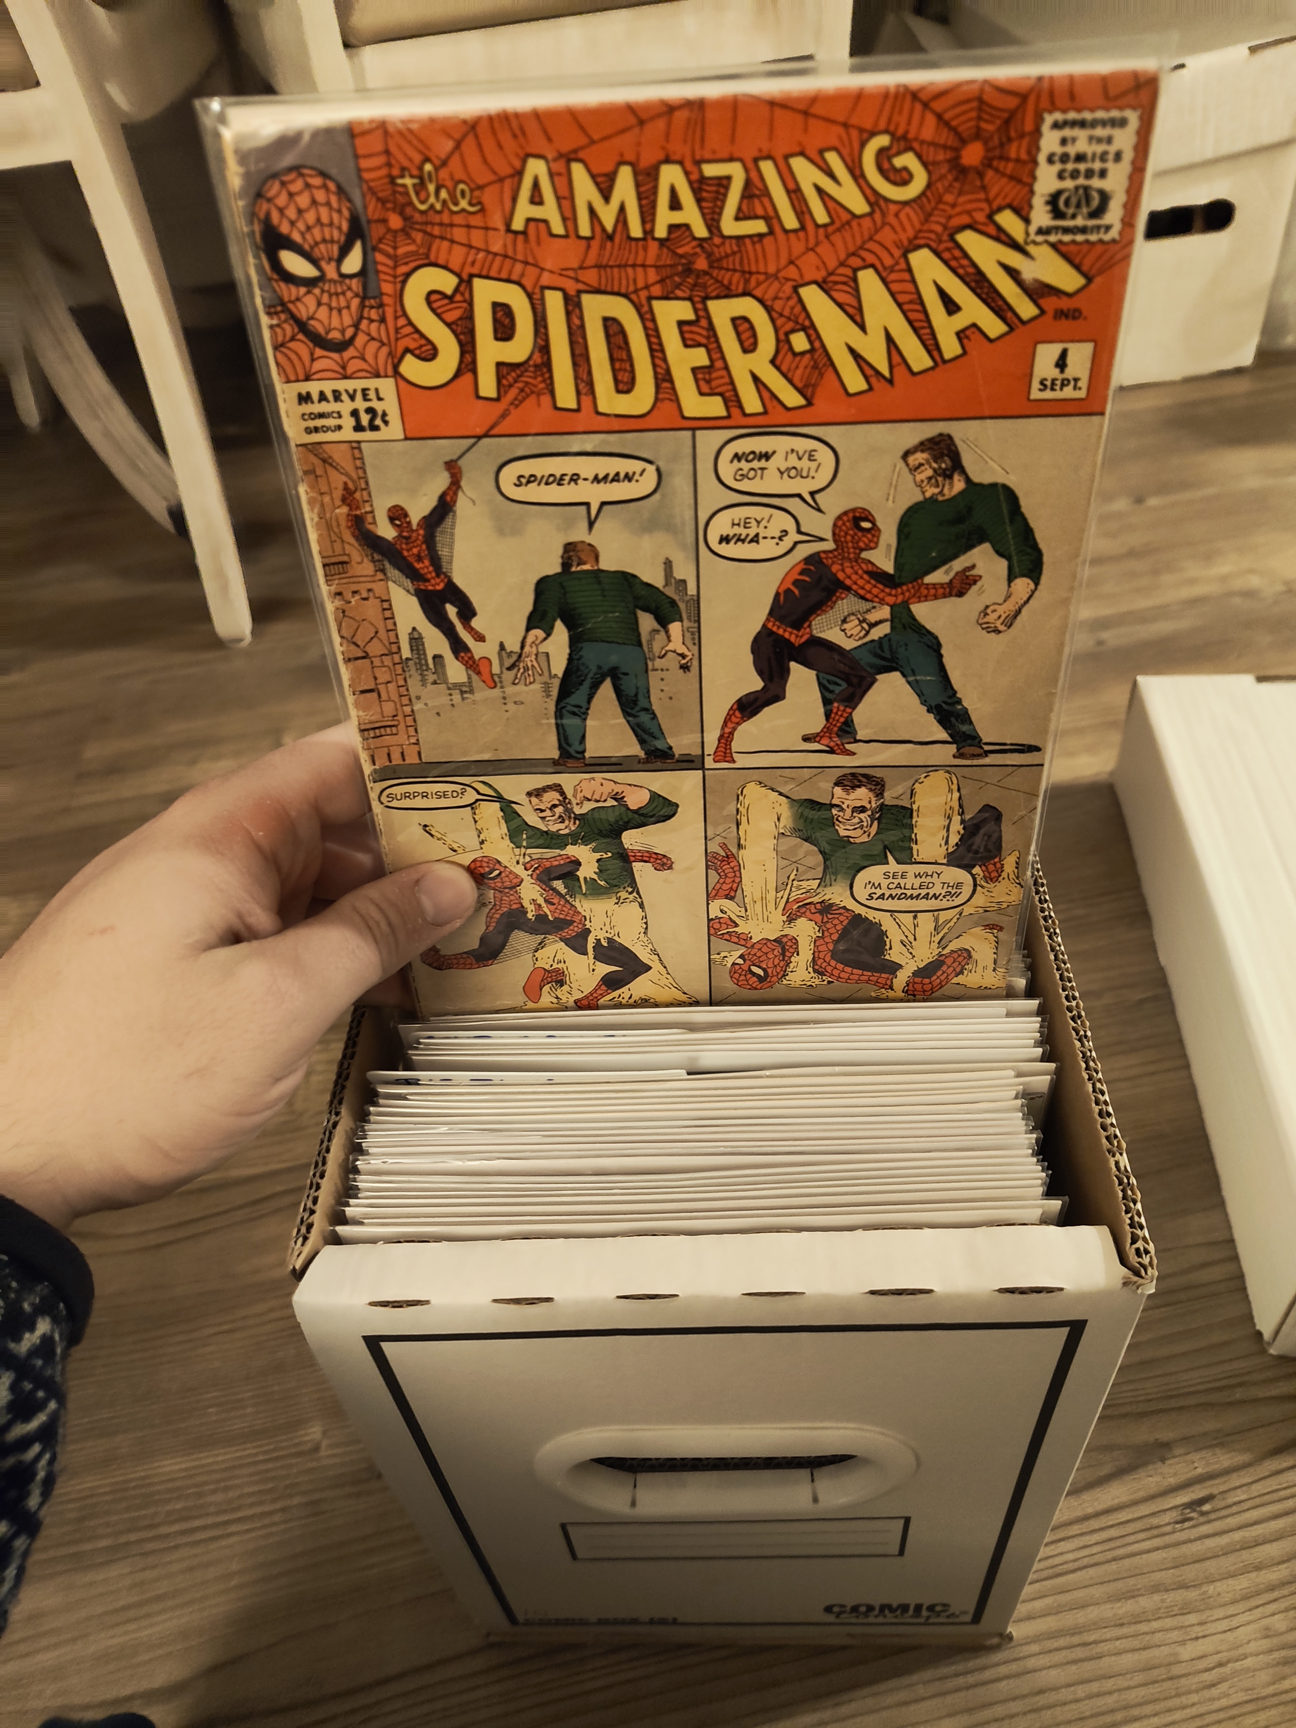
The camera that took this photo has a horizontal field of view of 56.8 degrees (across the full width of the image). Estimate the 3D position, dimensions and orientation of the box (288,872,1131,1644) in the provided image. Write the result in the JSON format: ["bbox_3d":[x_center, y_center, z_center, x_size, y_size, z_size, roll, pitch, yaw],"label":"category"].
[{"bbox_3d":[0.030,0.071,0.514,0.205,0.282,0.382,-3,43,4],"label":"box"}]

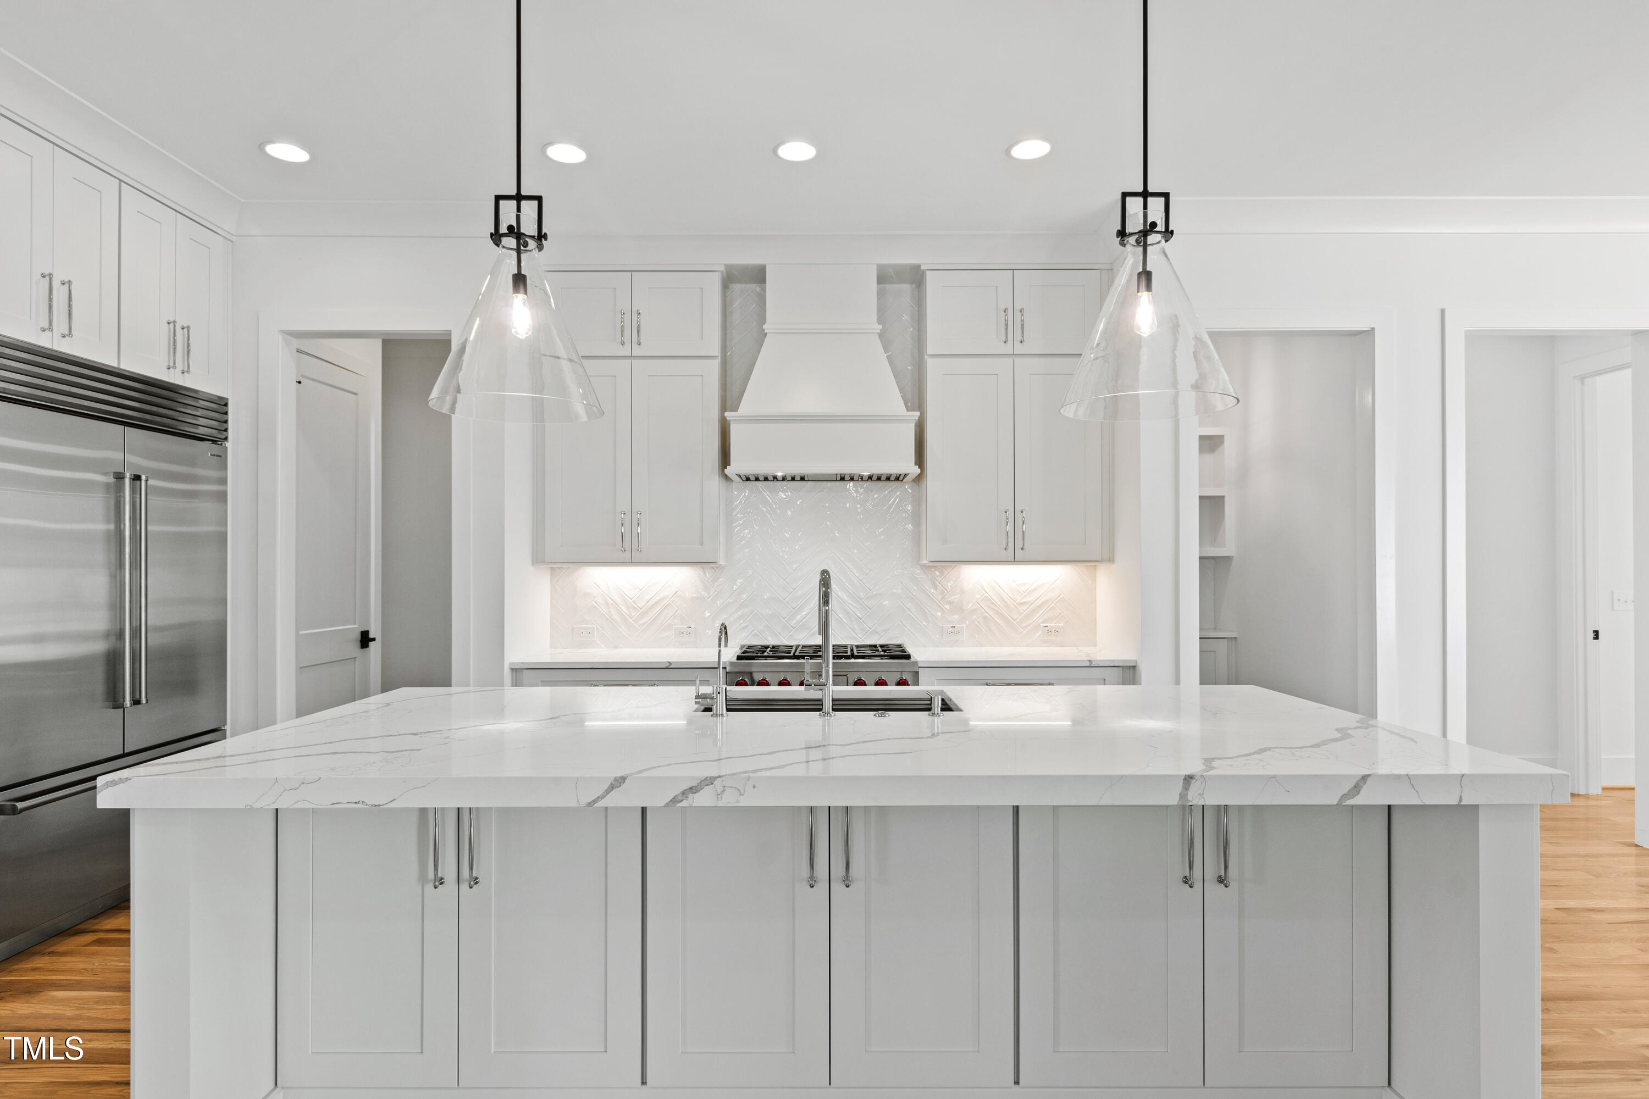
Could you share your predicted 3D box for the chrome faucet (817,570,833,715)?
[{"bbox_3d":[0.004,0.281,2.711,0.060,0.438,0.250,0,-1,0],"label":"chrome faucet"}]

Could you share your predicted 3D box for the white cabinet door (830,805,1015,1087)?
[{"bbox_3d":[0.247,0.962,2.194,0.462,0.765,0.028,0,-1,0],"label":"white cabinet door"}]

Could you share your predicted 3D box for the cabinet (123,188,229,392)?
[{"bbox_3d":[-3.099,-1.079,3.766,0.610,0.752,0.624,0,-1,0],"label":"cabinet"}]

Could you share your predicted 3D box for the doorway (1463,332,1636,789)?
[{"bbox_3d":[3.470,0.199,4.178,0.904,2.468,0.140,0,-1,0],"label":"doorway"}]

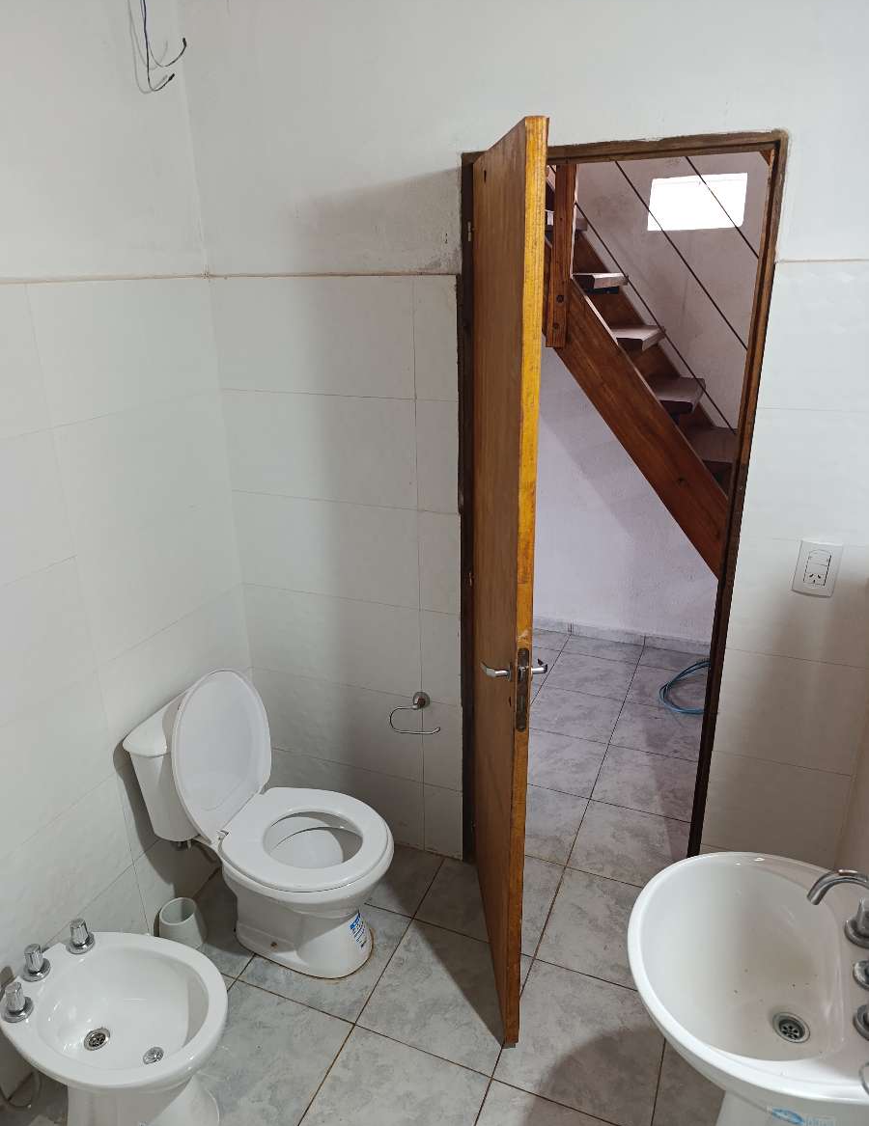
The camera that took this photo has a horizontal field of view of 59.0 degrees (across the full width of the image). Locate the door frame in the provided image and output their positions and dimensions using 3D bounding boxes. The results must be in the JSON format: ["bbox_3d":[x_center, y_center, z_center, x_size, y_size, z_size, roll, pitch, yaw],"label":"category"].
[{"bbox_3d":[0.416,0.029,2.034,0.697,2.012,0.100,7,21,20],"label":"door frame"}]

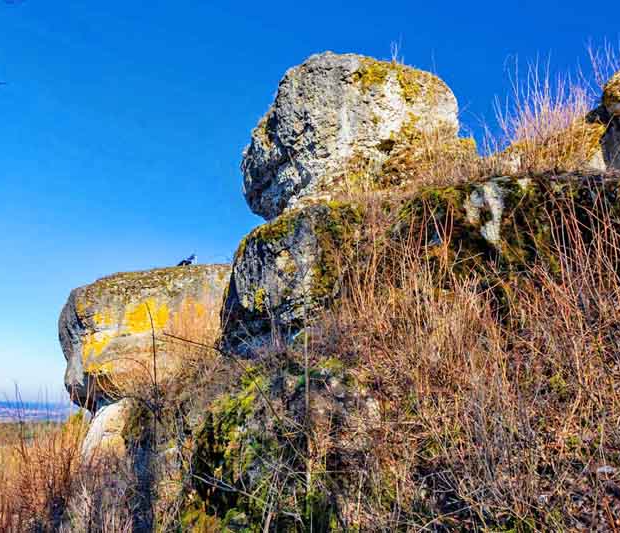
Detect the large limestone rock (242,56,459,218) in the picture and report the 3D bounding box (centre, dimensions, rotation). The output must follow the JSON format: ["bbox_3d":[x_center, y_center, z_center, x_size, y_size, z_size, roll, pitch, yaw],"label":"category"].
[{"bbox_3d":[0.740,-2.415,10.488,4.034,2.672,3.429,0,-14,0],"label":"large limestone rock"}]

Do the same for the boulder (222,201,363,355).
[{"bbox_3d":[-0.287,0.220,9.217,2.334,2.541,2.334,0,-14,0],"label":"boulder"}]

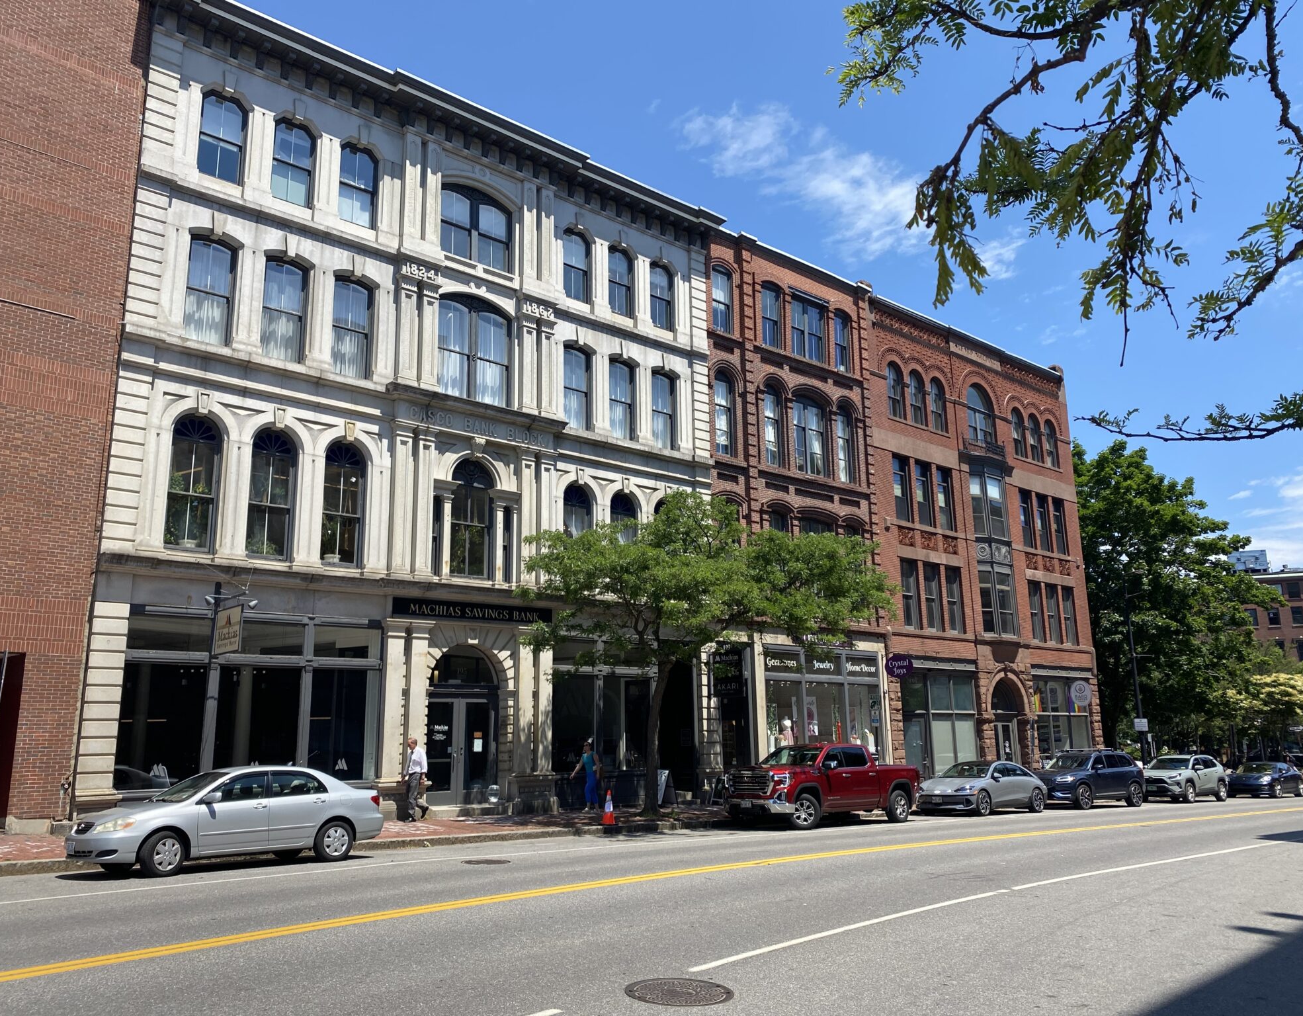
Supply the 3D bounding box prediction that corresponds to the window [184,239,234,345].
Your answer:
[{"bbox_3d":[-9.582,-4.701,21.973,1.000,2.340,0.250,10,-17,-40],"label":"window"}]

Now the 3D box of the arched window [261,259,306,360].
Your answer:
[{"bbox_3d":[-8.279,-4.467,22.798,1.080,2.460,0.200,10,-17,-40],"label":"arched window"}]

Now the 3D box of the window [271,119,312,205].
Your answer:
[{"bbox_3d":[-8.422,-8.021,23.843,1.000,2.000,0.250,10,-17,-40],"label":"window"}]

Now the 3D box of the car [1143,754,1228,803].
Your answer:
[{"bbox_3d":[19.732,10.070,37.949,4.600,1.690,1.880,11,-17,-38],"label":"car"}]

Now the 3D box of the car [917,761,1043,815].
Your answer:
[{"bbox_3d":[9.824,8.233,30.038,4.850,1.490,1.900,11,-18,-39],"label":"car"}]

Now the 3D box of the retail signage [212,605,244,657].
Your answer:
[{"bbox_3d":[-8.181,2.368,19.698,0.080,0.880,1.360,10,-17,-40],"label":"retail signage"}]

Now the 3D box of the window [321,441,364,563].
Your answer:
[{"bbox_3d":[-7.065,-0.119,23.120,1.020,2.880,0.250,10,-17,-40],"label":"window"}]

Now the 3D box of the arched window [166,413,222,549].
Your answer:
[{"bbox_3d":[-9.468,-0.482,21.025,1.030,2.930,0.200,10,-17,-40],"label":"arched window"}]

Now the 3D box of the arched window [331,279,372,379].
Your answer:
[{"bbox_3d":[-7.124,-4.184,24.060,1.050,2.450,0.200,10,-17,-40],"label":"arched window"}]

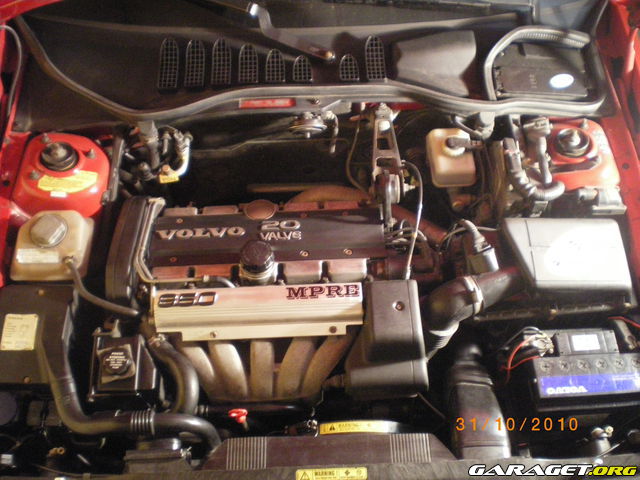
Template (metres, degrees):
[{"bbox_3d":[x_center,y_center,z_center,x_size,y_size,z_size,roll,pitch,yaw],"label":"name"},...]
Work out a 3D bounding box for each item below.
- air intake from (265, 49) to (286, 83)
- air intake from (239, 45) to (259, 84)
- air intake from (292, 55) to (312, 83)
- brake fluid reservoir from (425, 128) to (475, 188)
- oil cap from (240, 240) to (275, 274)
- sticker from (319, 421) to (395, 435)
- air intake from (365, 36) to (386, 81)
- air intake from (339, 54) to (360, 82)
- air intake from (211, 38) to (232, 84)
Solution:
[{"bbox_3d":[-0.105,-0.408,1.578,0.046,0.020,0.079,-2,72,-2],"label":"air intake"},{"bbox_3d":[-0.169,-0.416,1.578,0.046,0.020,0.099,-2,72,-2],"label":"air intake"},{"bbox_3d":[-0.043,-0.417,1.620,0.050,0.018,0.078,-2,71,-1],"label":"air intake"},{"bbox_3d":[0.295,-0.184,1.495,0.095,0.080,0.120,-2,50,-1],"label":"brake fluid reservoir"},{"bbox_3d":[-0.121,0.034,1.295,0.065,0.031,0.065,-2,50,-2],"label":"oil cap"},{"bbox_3d":[0.067,0.343,1.215,0.137,0.008,0.024,-2,64,-2],"label":"sticker"},{"bbox_3d":[0.138,-0.446,1.635,0.050,0.022,0.125,-2,77,-1],"label":"air intake"},{"bbox_3d":[0.072,-0.419,1.620,0.050,0.018,0.078,-2,71,-1],"label":"air intake"},{"bbox_3d":[-0.235,-0.419,1.577,0.046,0.020,0.109,-2,72,-2],"label":"air intake"}]

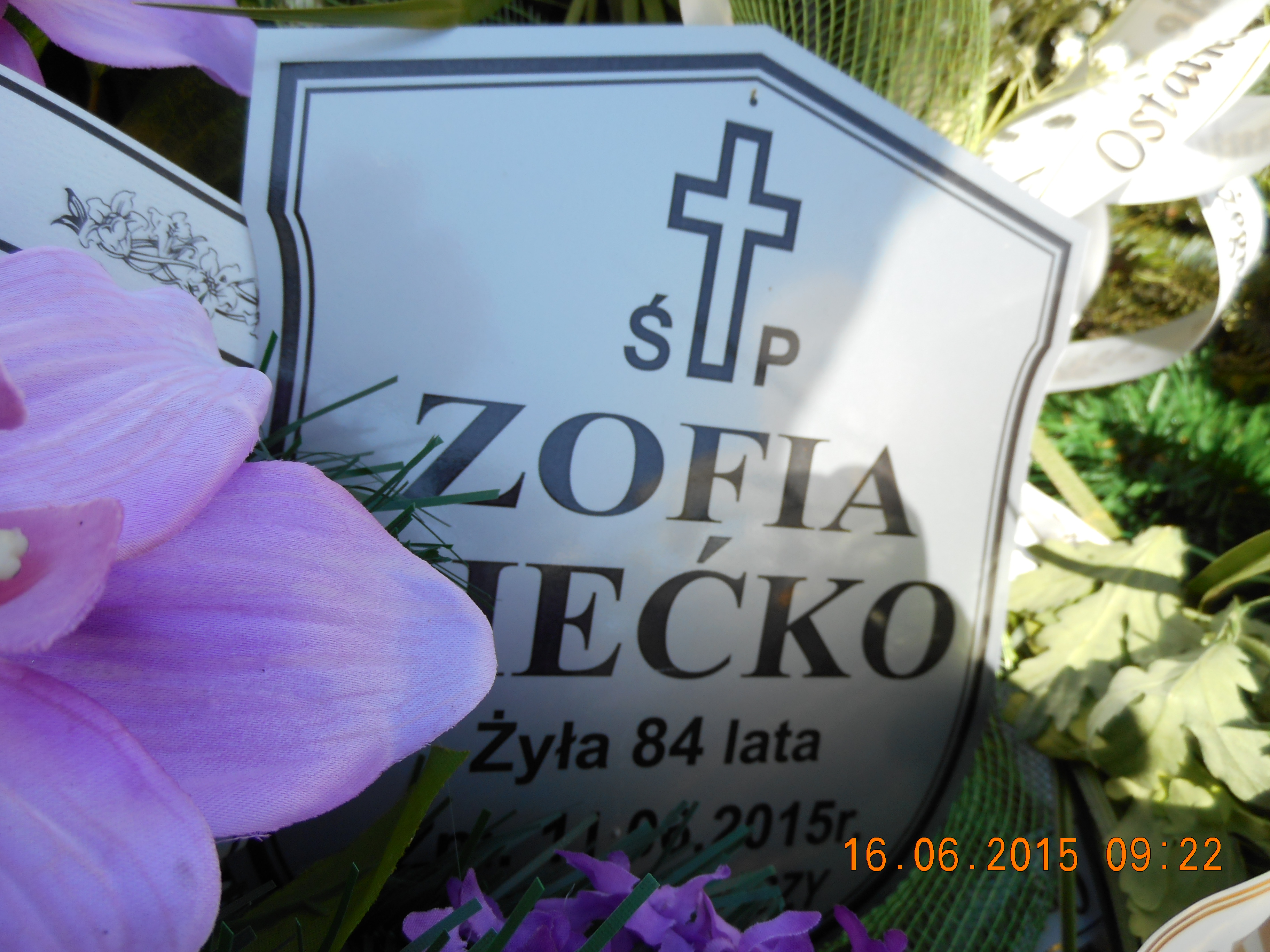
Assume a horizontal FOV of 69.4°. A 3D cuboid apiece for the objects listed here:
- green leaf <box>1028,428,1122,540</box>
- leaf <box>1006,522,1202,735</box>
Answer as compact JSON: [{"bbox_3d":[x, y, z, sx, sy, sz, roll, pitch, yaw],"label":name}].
[{"bbox_3d":[0.166,0.004,0.345,0.009,0.006,0.057,-28,66,-6],"label":"green leaf"},{"bbox_3d":[0.158,0.049,0.315,0.066,0.018,0.080,42,77,16],"label":"leaf"}]

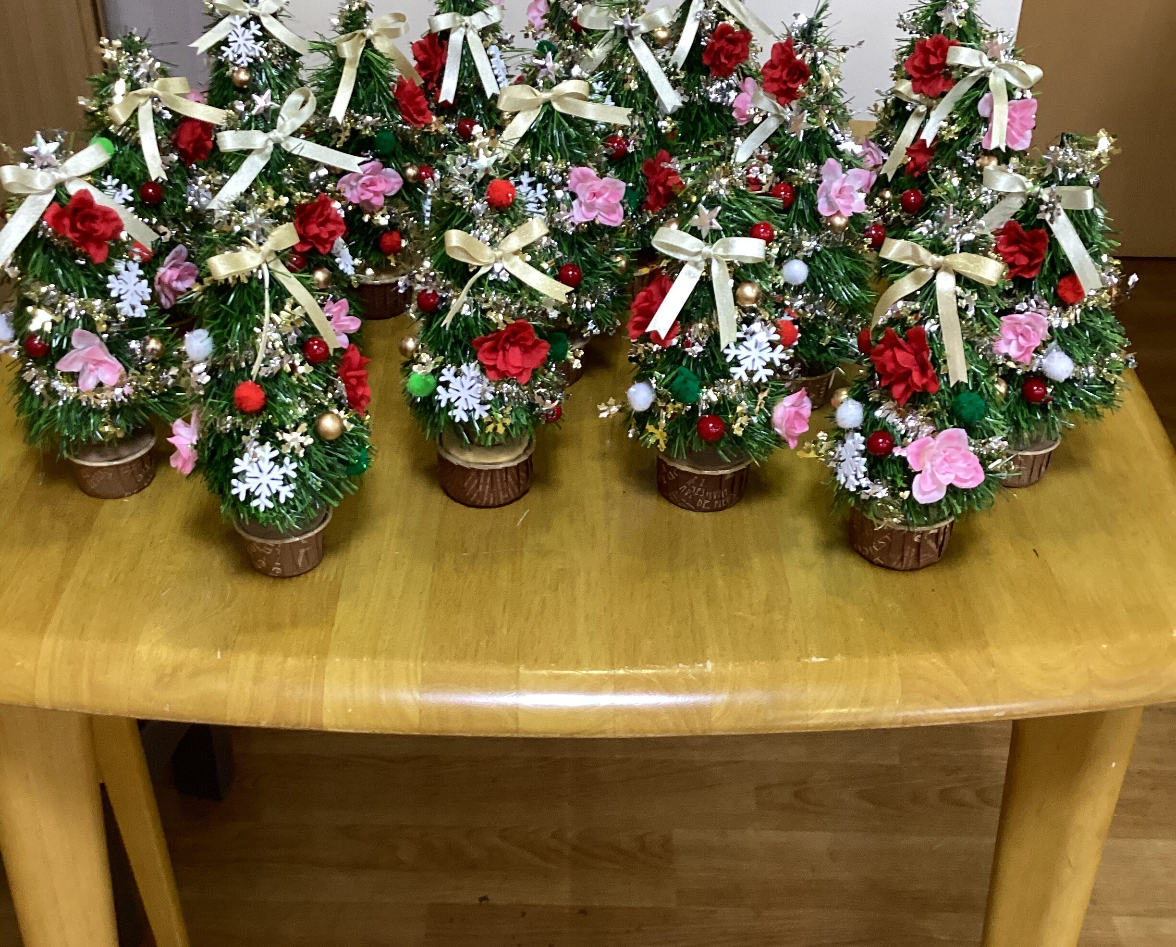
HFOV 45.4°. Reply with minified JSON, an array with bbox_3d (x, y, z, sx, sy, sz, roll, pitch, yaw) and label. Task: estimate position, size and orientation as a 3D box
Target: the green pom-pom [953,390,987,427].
[{"bbox_3d":[0.183,-0.032,0.674,0.017,0.017,0.017,1,33,0],"label":"green pom-pom"}]

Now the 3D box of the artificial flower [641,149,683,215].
[{"bbox_3d":[0.050,-0.195,0.942,0.037,0.045,0.023,-18,28,-27],"label":"artificial flower"}]

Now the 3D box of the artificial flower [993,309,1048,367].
[{"bbox_3d":[0.221,-0.069,0.717,0.028,0.028,0.018,12,20,16],"label":"artificial flower"}]

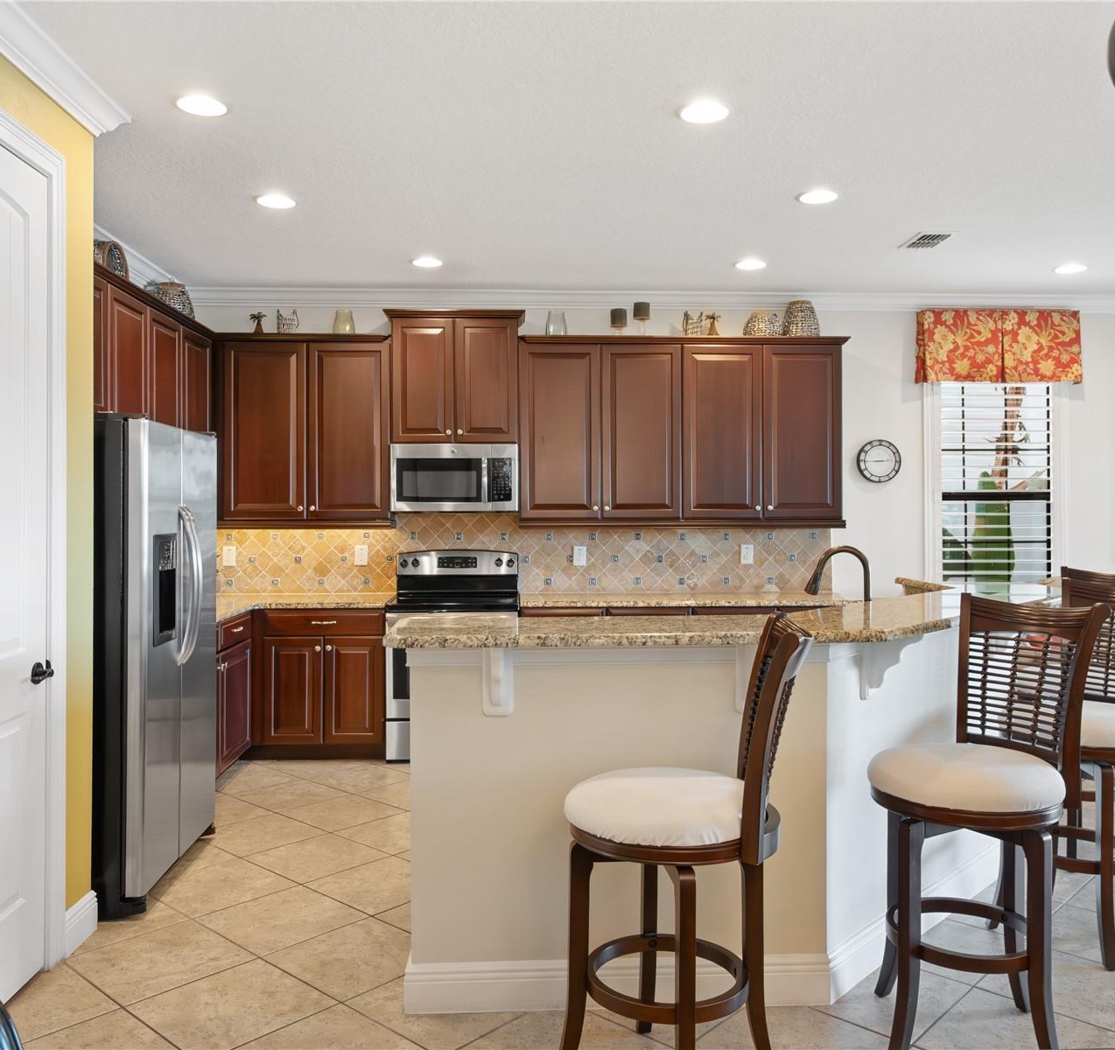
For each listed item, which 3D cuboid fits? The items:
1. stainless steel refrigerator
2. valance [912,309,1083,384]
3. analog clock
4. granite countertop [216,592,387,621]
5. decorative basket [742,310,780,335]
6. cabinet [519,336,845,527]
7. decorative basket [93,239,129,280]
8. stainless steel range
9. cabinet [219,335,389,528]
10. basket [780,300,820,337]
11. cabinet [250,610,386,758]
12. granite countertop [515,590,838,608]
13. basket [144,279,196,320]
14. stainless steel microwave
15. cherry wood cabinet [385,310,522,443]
[{"bbox_3d":[-1.844,0.501,3.888,0.760,1.799,0.900,0,1,-2],"label":"stainless steel refrigerator"},{"bbox_3d":[2.854,-1.150,6.281,1.018,0.465,0.125,0,1,-2],"label":"valance"},{"bbox_3d":[2.069,-0.408,6.242,0.284,0.281,0.045,0,0,-2],"label":"analog clock"},{"bbox_3d":[-1.645,0.483,5.310,1.325,0.040,1.810,0,1,-2],"label":"granite countertop"},{"bbox_3d":[1.281,-1.224,6.062,0.248,0.222,0.240,0,0,-2],"label":"decorative basket"},{"bbox_3d":[0.766,-0.562,6.099,1.990,1.166,0.365,0,1,-2],"label":"cabinet"},{"bbox_3d":[-2.200,-1.228,4.630,0.220,0.245,0.275,0,0,-2],"label":"decorative basket"},{"bbox_3d":[-0.612,0.767,5.906,0.760,1.202,0.680,0,1,-2],"label":"stainless steel range"},{"bbox_3d":[-1.527,-0.560,5.981,1.037,1.160,0.355,0,0,-2],"label":"cabinet"},{"bbox_3d":[1.535,-1.278,6.116,0.246,0.265,0.246,0,1,-2],"label":"basket"},{"bbox_3d":[-1.373,0.924,5.848,0.769,0.896,0.625,0,0,-2],"label":"cabinet"},{"bbox_3d":[0.759,0.459,5.899,1.975,0.030,0.650,0,0,-2],"label":"granite countertop"},{"bbox_3d":[-2.239,-1.258,5.658,0.246,0.310,0.246,0,0,-2],"label":"basket"},{"bbox_3d":[-0.618,-0.287,6.006,0.757,0.413,0.435,0,1,-2],"label":"stainless steel microwave"},{"bbox_3d":[-0.621,-0.896,6.031,0.825,0.790,0.395,0,1,-2],"label":"cherry wood cabinet"}]

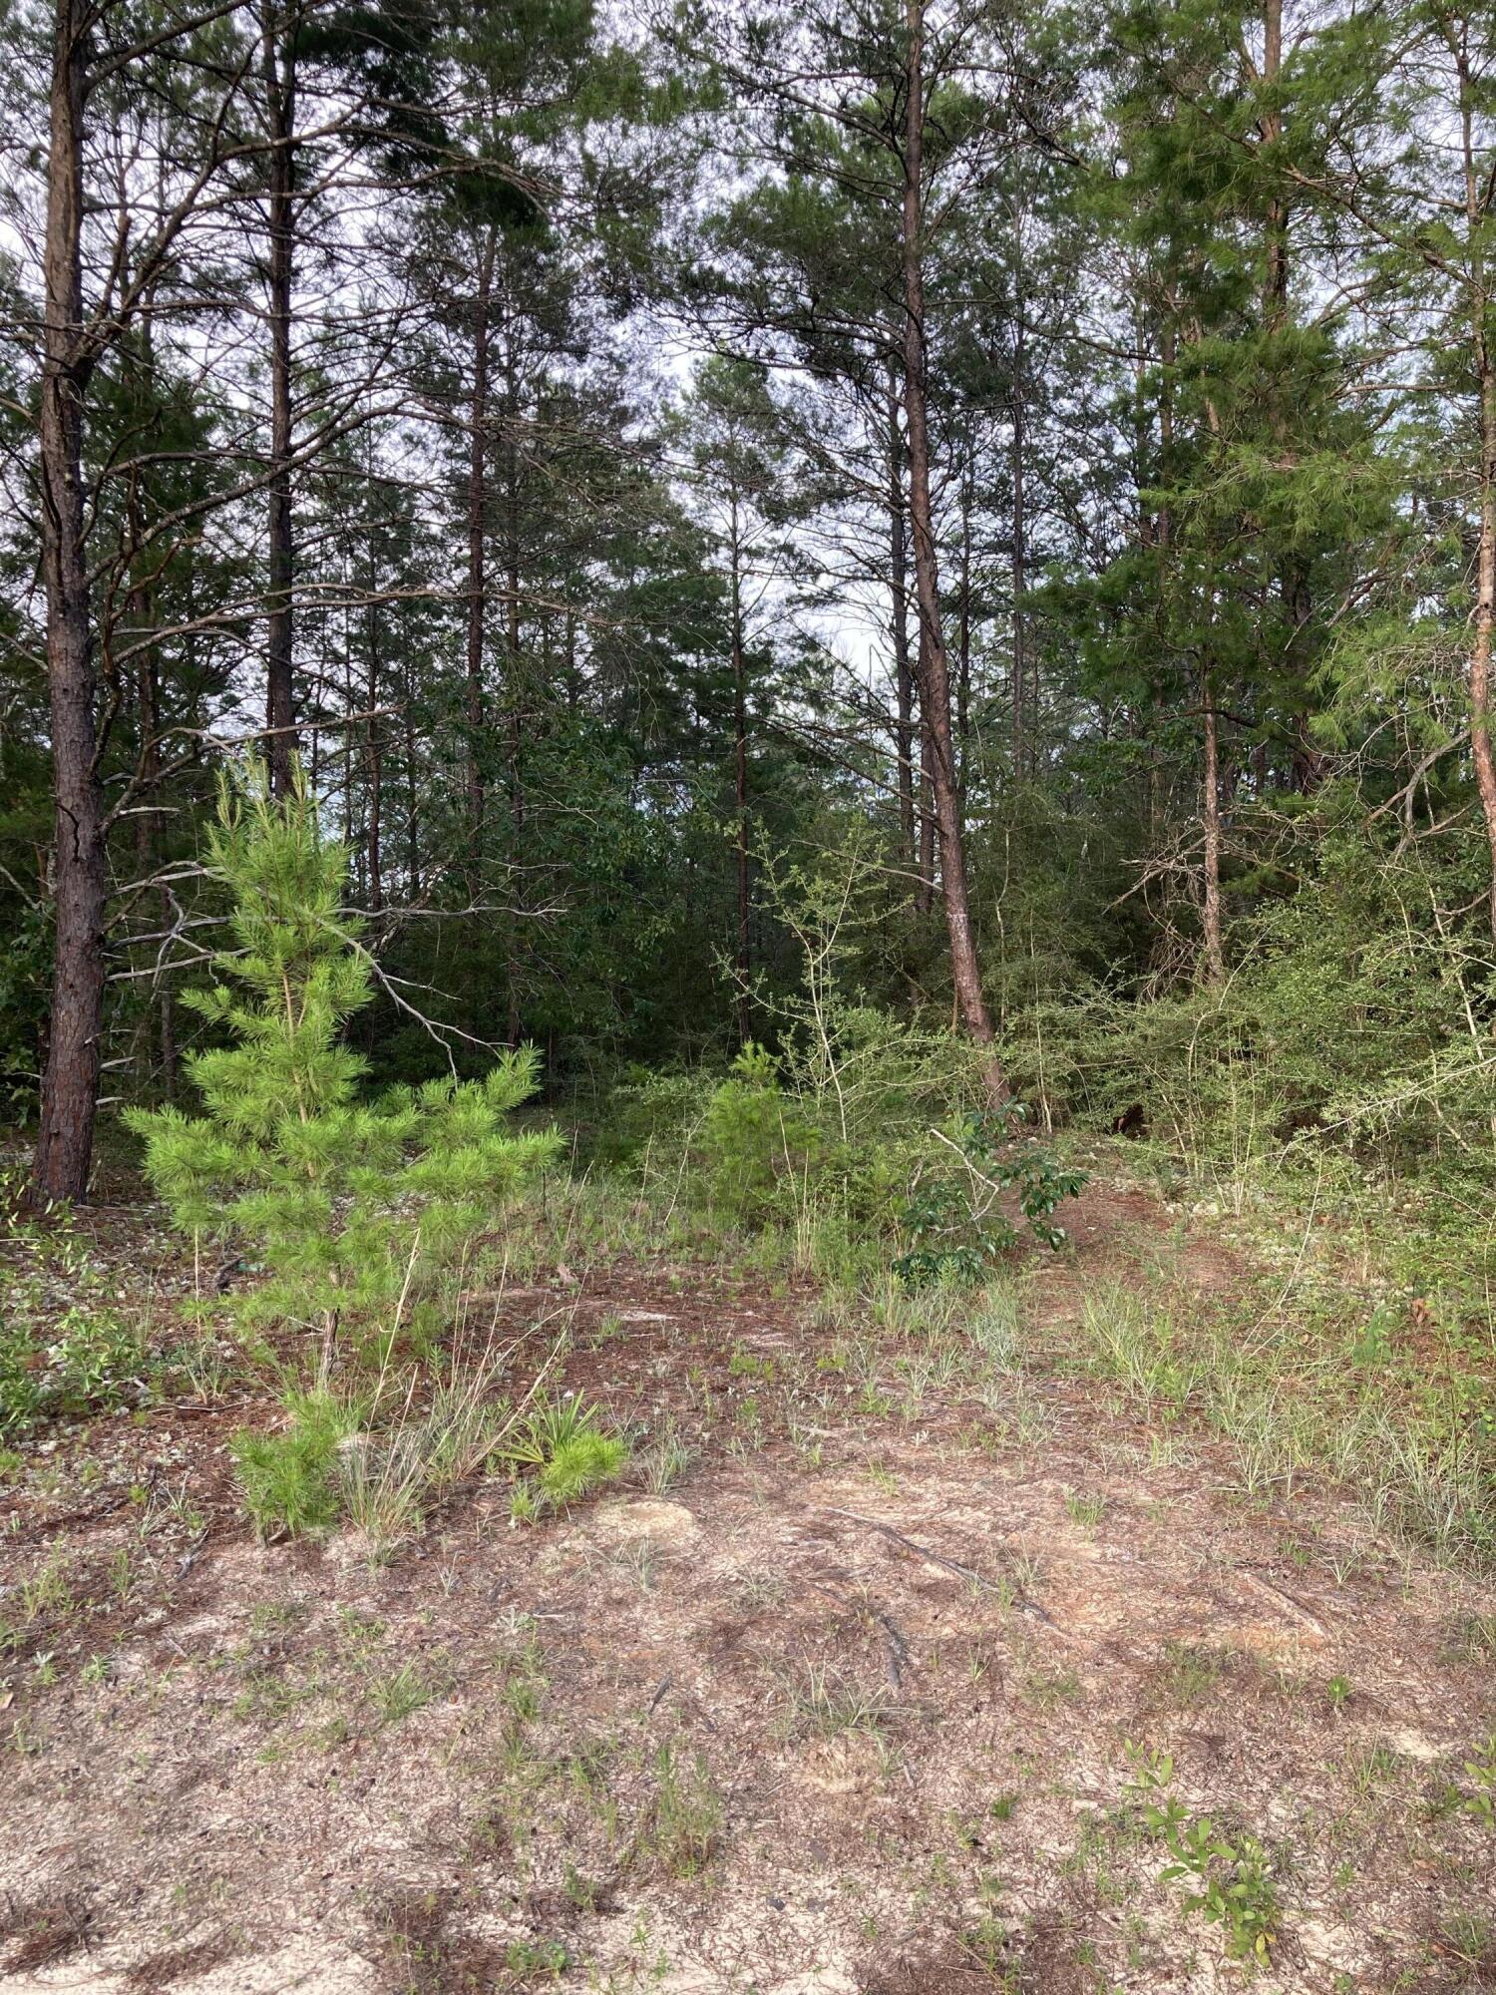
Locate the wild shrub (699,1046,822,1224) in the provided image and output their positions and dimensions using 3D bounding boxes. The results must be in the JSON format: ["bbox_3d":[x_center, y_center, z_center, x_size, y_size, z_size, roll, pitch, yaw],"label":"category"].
[{"bbox_3d":[0.069,0.882,10.200,0.736,1.202,0.750,0,-1,0],"label":"wild shrub"}]

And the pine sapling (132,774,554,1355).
[{"bbox_3d":[-1.557,0.287,6.200,1.621,2.365,1.550,0,-1,0],"label":"pine sapling"}]

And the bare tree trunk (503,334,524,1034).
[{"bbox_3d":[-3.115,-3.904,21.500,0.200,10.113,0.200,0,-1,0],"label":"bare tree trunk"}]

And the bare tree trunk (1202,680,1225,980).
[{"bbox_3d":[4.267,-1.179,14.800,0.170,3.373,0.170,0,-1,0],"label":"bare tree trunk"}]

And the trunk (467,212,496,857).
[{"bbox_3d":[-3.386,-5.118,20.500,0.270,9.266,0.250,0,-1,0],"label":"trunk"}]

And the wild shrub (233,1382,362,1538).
[{"bbox_3d":[-1.312,1.350,4.700,0.365,0.427,0.360,0,-1,0],"label":"wild shrub"}]

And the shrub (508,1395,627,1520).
[{"bbox_3d":[-0.538,1.368,4.800,0.346,0.360,0.350,0,-1,0],"label":"shrub"}]

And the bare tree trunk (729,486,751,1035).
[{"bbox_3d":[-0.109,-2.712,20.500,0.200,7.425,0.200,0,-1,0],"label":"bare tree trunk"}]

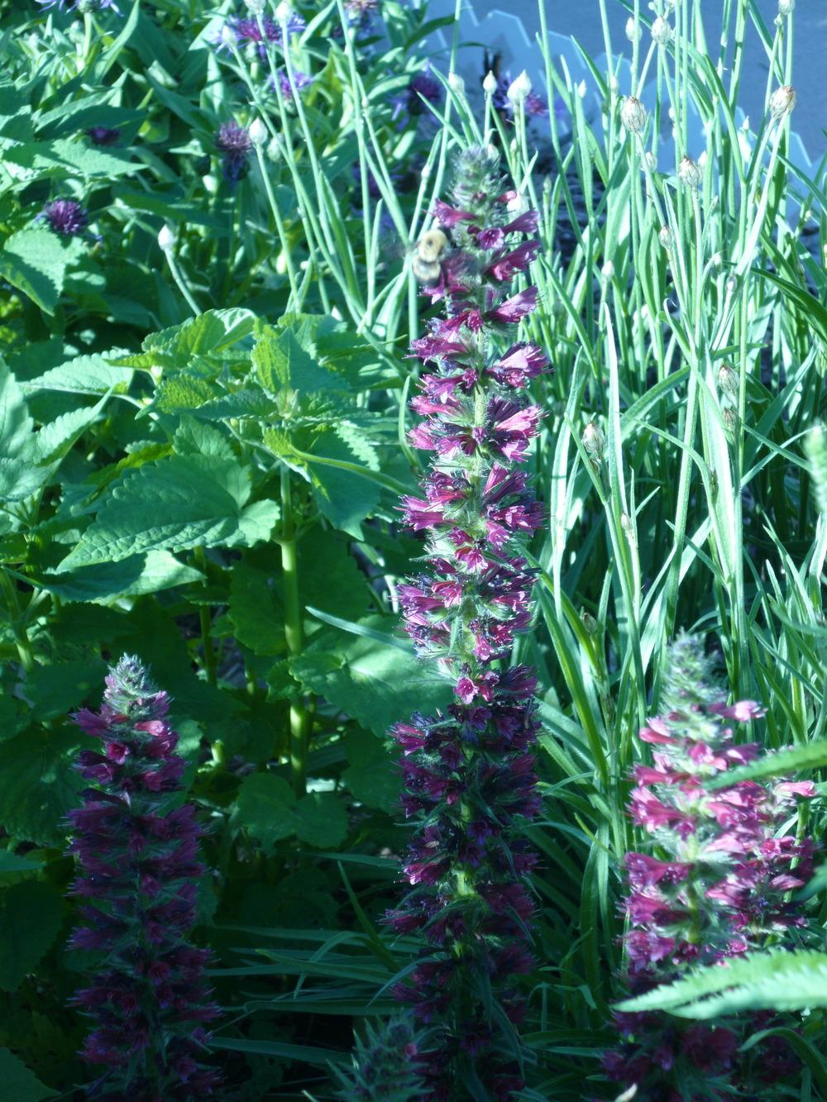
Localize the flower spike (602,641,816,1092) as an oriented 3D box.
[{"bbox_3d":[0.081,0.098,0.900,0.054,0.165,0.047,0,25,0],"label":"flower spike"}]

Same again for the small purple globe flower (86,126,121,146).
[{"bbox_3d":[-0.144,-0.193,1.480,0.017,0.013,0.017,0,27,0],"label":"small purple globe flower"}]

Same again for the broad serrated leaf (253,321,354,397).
[{"bbox_3d":[-0.037,-0.065,1.070,0.034,0.014,0.031,0,67,0],"label":"broad serrated leaf"}]

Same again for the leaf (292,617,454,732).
[{"bbox_3d":[-0.013,0.043,1.080,0.060,0.016,0.045,14,54,10],"label":"leaf"}]

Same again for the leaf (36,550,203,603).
[{"bbox_3d":[-0.098,0.009,1.060,0.055,0.012,0.036,-1,30,-1],"label":"leaf"}]

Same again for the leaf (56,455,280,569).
[{"bbox_3d":[-0.080,-0.012,1.030,0.072,0.014,0.045,-16,39,-12],"label":"leaf"}]

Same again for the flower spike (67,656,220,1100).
[{"bbox_3d":[-0.079,0.108,0.956,0.041,0.170,0.041,-2,25,1],"label":"flower spike"}]

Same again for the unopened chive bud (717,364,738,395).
[{"bbox_3d":[0.123,-0.067,1.250,0.007,0.012,0.007,-19,15,9],"label":"unopened chive bud"}]

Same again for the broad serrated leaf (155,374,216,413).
[{"bbox_3d":[-0.073,-0.050,1.020,0.023,0.011,0.018,0,20,0],"label":"broad serrated leaf"}]

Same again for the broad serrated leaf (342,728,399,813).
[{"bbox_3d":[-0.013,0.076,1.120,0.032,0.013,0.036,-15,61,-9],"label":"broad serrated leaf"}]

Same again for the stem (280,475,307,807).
[{"bbox_3d":[-0.041,0.028,1.090,0.005,0.125,0.005,-2,22,1],"label":"stem"}]

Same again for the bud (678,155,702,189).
[{"bbox_3d":[0.108,-0.149,1.250,0.009,0.012,0.009,-12,18,6],"label":"bud"}]

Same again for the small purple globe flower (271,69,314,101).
[{"bbox_3d":[-0.059,-0.227,1.550,0.020,0.016,0.021,0,22,0],"label":"small purple globe flower"}]

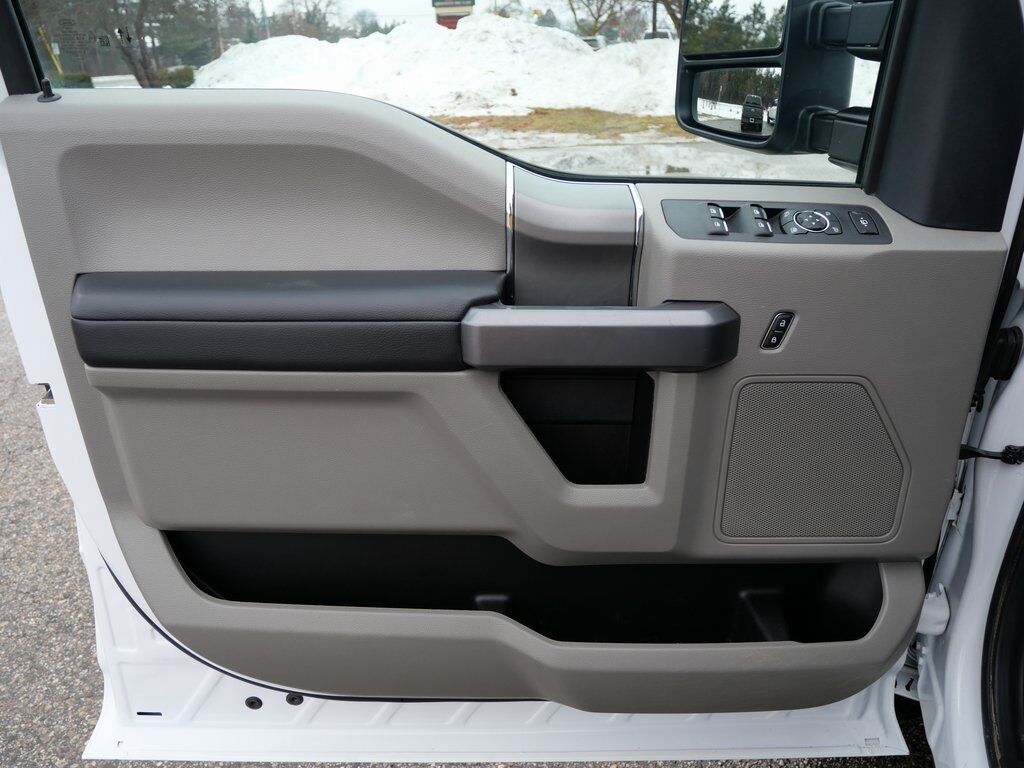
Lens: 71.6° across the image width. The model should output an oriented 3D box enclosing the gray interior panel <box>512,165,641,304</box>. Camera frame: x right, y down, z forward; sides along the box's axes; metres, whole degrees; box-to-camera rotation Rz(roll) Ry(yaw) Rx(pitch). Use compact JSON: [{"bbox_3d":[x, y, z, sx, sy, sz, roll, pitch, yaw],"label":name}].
[{"bbox_3d":[0.060,-0.145,0.714,0.125,0.132,0.070,0,24,0],"label":"gray interior panel"}]

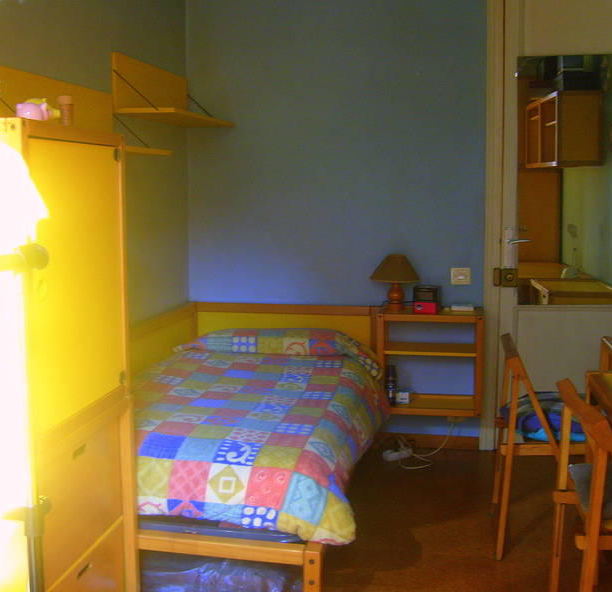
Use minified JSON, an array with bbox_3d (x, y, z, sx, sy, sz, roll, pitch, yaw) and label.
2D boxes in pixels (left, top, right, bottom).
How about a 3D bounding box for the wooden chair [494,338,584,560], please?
[{"bbox_3d":[0.934,0.559,3.008,0.449,0.770,0.449,1,8,11],"label":"wooden chair"}]

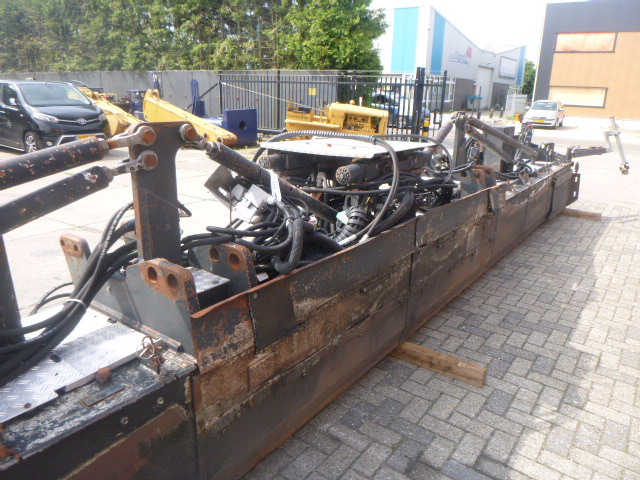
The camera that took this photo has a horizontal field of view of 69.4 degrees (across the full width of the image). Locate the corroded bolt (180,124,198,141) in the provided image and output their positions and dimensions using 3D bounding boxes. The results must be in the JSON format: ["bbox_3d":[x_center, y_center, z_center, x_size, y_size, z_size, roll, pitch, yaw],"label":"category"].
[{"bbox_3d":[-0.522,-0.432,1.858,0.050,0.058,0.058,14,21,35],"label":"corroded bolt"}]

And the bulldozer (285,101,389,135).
[{"bbox_3d":[0.480,-2.877,11.900,2.750,1.500,1.500,6,17,-5],"label":"bulldozer"}]

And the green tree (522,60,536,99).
[{"bbox_3d":[27.300,-20.215,60.000,5.000,6.600,5.000,1,18,0],"label":"green tree"}]

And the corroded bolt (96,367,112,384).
[{"bbox_3d":[-0.667,0.420,1.430,0.047,0.030,0.047,14,22,35],"label":"corroded bolt"}]

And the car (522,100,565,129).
[{"bbox_3d":[12.200,-6.850,25.100,1.690,1.420,4.000,11,20,28],"label":"car"}]

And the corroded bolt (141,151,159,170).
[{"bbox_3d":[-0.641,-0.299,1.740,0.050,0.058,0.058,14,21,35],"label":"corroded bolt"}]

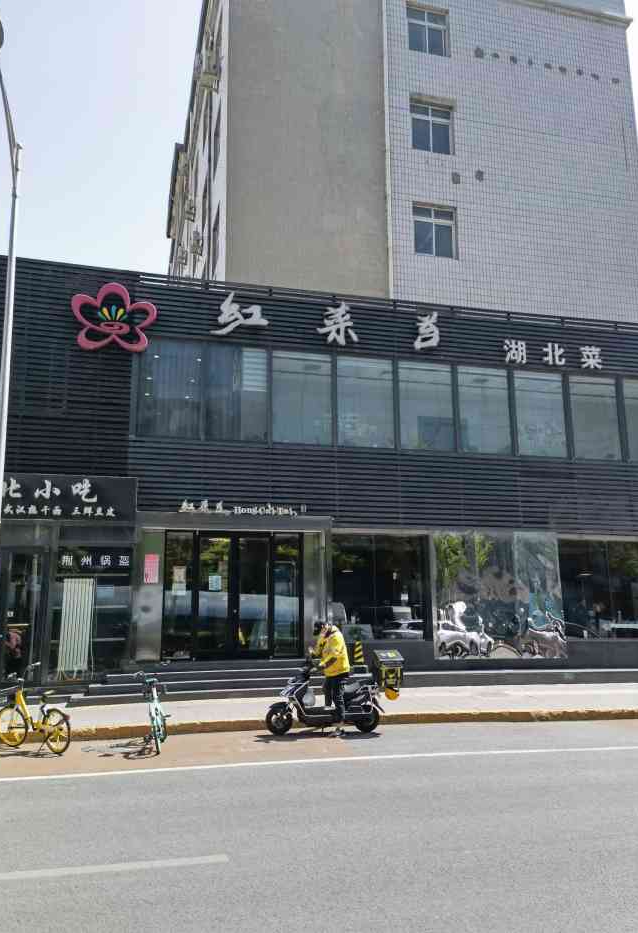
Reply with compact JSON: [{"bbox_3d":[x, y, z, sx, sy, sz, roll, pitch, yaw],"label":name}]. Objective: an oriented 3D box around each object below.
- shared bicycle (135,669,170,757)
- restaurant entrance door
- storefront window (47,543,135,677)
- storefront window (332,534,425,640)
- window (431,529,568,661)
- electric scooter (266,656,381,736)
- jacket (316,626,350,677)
[{"bbox_3d":[-2.275,3.392,10.192,0.560,1.040,1.580,2,-12,-9],"label":"shared bicycle"},{"bbox_3d":[-1.784,2.684,15.249,2.925,2.671,0.150,3,-12,-14],"label":"restaurant entrance door"},{"bbox_3d":[-4.591,2.938,14.659,1.621,2.646,0.120,2,-12,-13],"label":"storefront window"},{"bbox_3d":[1.373,2.733,16.511,2.277,2.362,0.120,3,-12,-14],"label":"storefront window"},{"bbox_3d":[4.300,3.019,17.155,3.409,2.982,0.120,2,-12,-13],"label":"window"},{"bbox_3d":[0.077,3.449,11.032,1.770,1.160,0.680,3,-12,-14],"label":"electric scooter"},{"bbox_3d":[0.213,2.817,11.081,0.460,0.760,0.520,2,-12,-13],"label":"jacket"}]

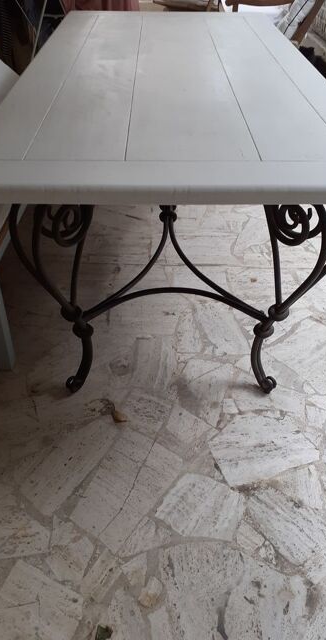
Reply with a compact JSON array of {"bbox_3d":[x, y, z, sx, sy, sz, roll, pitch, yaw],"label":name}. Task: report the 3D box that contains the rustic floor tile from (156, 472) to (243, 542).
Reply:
[{"bbox_3d":[0.102,0.483,1.279,0.199,0.018,0.176,17,43,19],"label":"rustic floor tile"}]

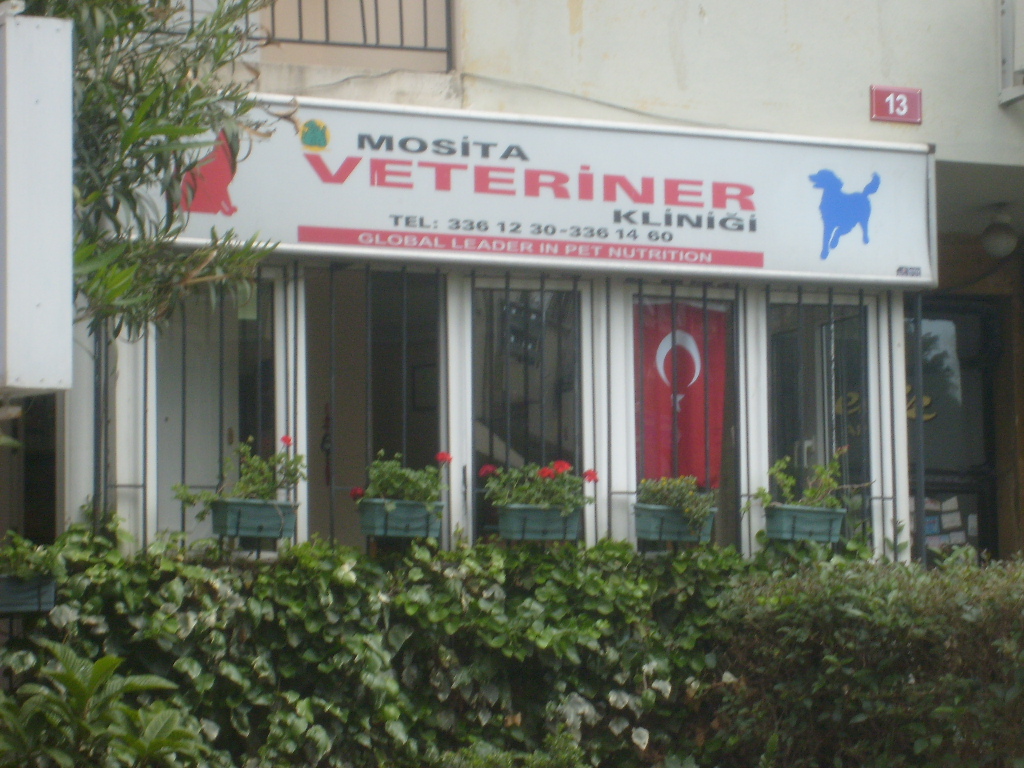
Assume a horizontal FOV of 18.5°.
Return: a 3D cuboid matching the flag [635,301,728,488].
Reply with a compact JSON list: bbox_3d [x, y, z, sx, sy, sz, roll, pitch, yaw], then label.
[{"bbox_3d":[0.852,0.058,15.848,0.550,0.965,0.060,2,-6,-27],"label":"flag"}]

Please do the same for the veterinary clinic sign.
[{"bbox_3d":[0.156,-0.915,15.197,4.448,0.775,0.200,2,-6,-27],"label":"veterinary clinic sign"}]

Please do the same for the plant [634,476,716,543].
[{"bbox_3d":[0.805,0.618,15.431,0.415,0.335,0.200,2,-6,-27],"label":"plant"}]

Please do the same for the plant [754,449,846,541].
[{"bbox_3d":[1.461,0.558,15.770,0.495,0.489,0.240,2,-6,-27],"label":"plant"}]

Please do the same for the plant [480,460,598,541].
[{"bbox_3d":[0.132,0.561,15.096,0.560,0.395,0.260,2,-6,-27],"label":"plant"}]

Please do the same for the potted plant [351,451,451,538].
[{"bbox_3d":[-0.520,0.518,14.769,0.453,0.420,0.250,2,-6,-27],"label":"potted plant"}]

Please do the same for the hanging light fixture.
[{"bbox_3d":[2.831,-0.862,18.193,0.200,0.250,0.200,-1,-5,0],"label":"hanging light fixture"}]

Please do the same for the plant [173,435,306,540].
[{"bbox_3d":[-1.252,0.475,14.402,0.579,0.488,0.270,2,-6,-27],"label":"plant"}]

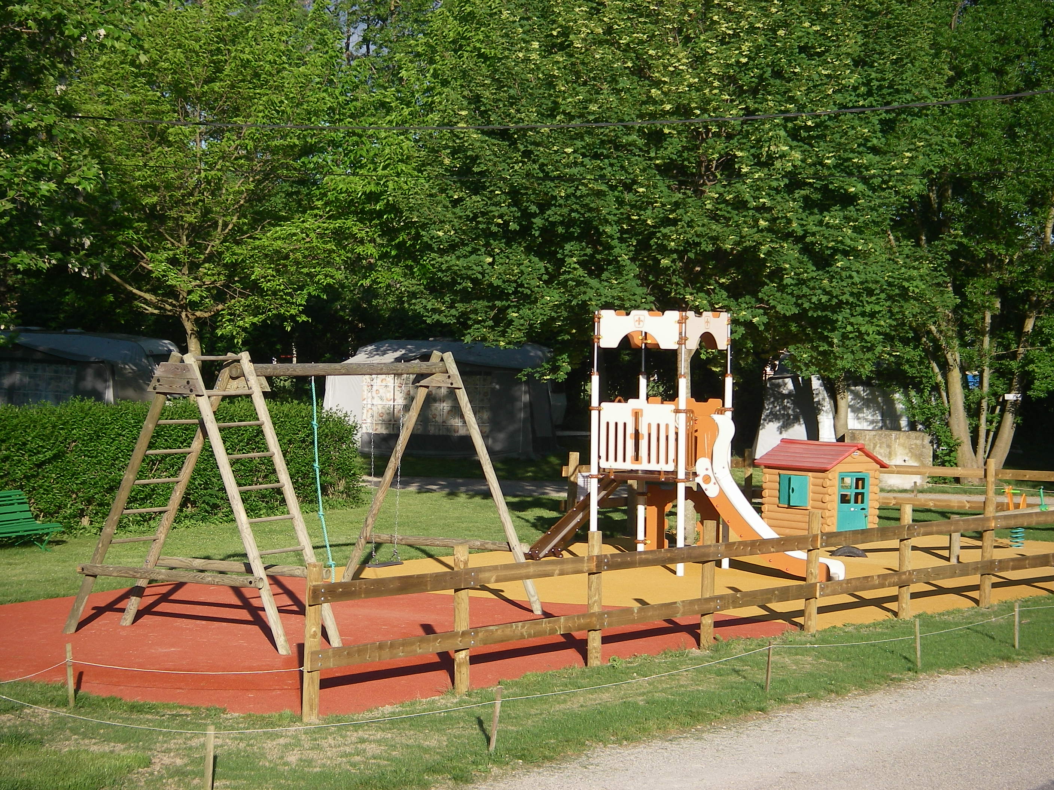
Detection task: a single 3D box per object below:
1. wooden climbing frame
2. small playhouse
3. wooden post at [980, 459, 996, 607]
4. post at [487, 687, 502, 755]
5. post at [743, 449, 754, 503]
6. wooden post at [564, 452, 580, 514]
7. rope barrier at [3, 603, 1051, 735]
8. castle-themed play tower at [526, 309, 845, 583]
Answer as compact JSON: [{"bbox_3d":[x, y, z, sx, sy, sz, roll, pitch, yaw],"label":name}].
[{"bbox_3d":[-1.830,0.811,22.200,2.339,2.369,4.028,2,2,31],"label":"wooden climbing frame"},{"bbox_3d":[3.831,1.226,32.974,1.081,1.246,1.503,0,2,-36],"label":"small playhouse"},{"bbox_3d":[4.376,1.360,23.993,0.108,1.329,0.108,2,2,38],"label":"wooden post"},{"bbox_3d":[-0.196,1.988,15.502,0.041,0.412,0.041,7,2,38],"label":"post"},{"bbox_3d":[3.014,1.260,34.544,0.103,1.061,0.103,2,2,38],"label":"post"},{"bbox_3d":[0.551,1.280,31.248,0.118,1.092,0.118,2,2,38],"label":"wooden post"},{"bbox_3d":[0.653,1.935,18.215,2.060,0.433,9.888,2,2,38],"label":"rope barrier"},{"bbox_3d":[1.702,0.504,27.831,3.780,2.853,1.257,2,2,31],"label":"castle-themed play tower"}]

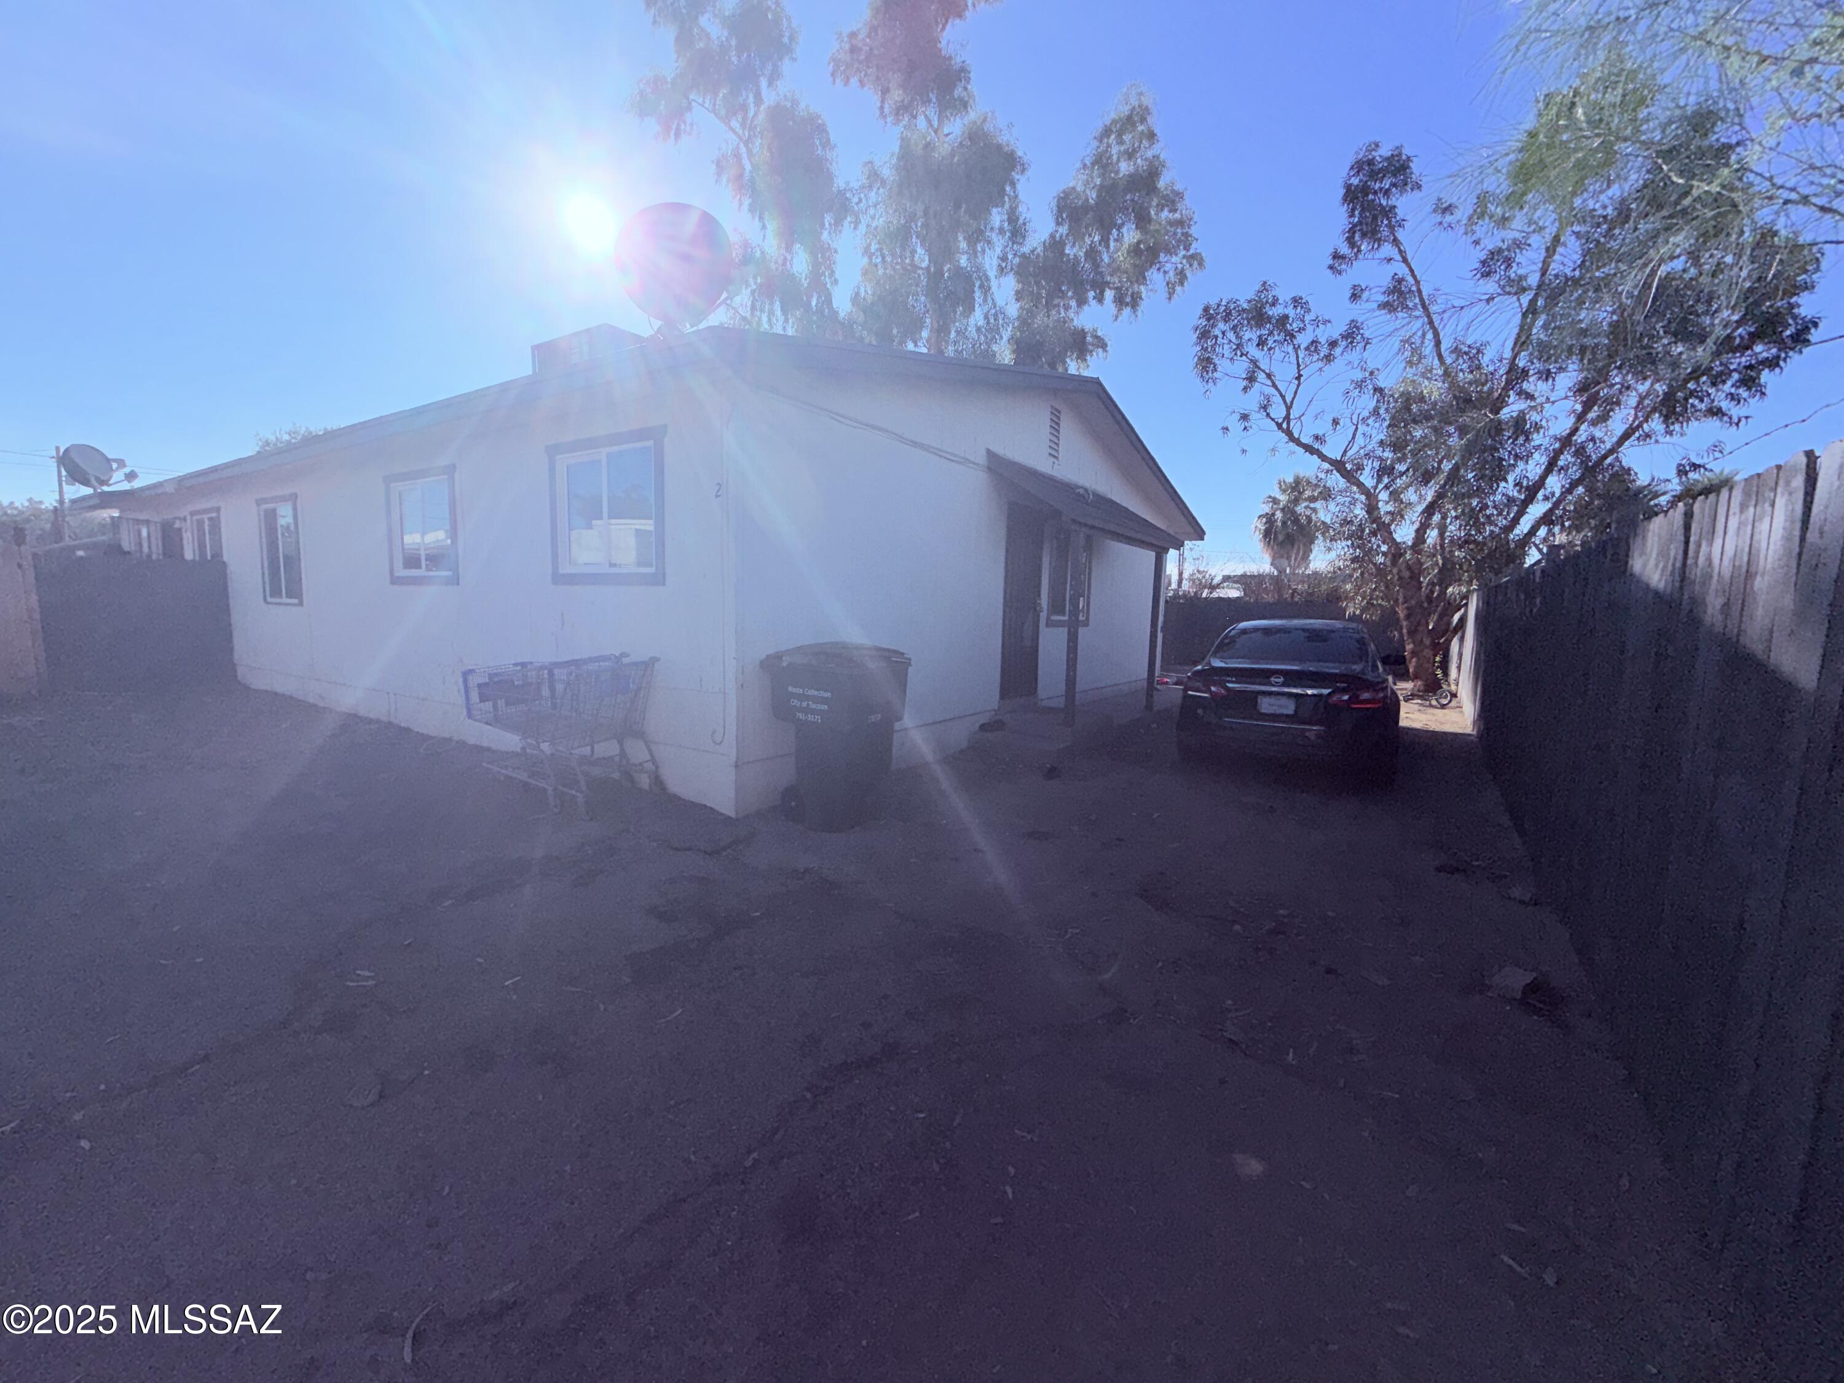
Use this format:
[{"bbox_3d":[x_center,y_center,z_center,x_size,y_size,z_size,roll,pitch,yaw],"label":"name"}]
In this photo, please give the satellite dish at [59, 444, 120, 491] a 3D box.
[{"bbox_3d":[-11.448,-3.091,10.322,0.700,0.640,0.420,1,6,1],"label":"satellite dish"}]

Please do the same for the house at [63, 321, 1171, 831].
[{"bbox_3d":[-3.895,-2.018,12.222,14.120,4.100,11.070,5,7,33],"label":"house"}]

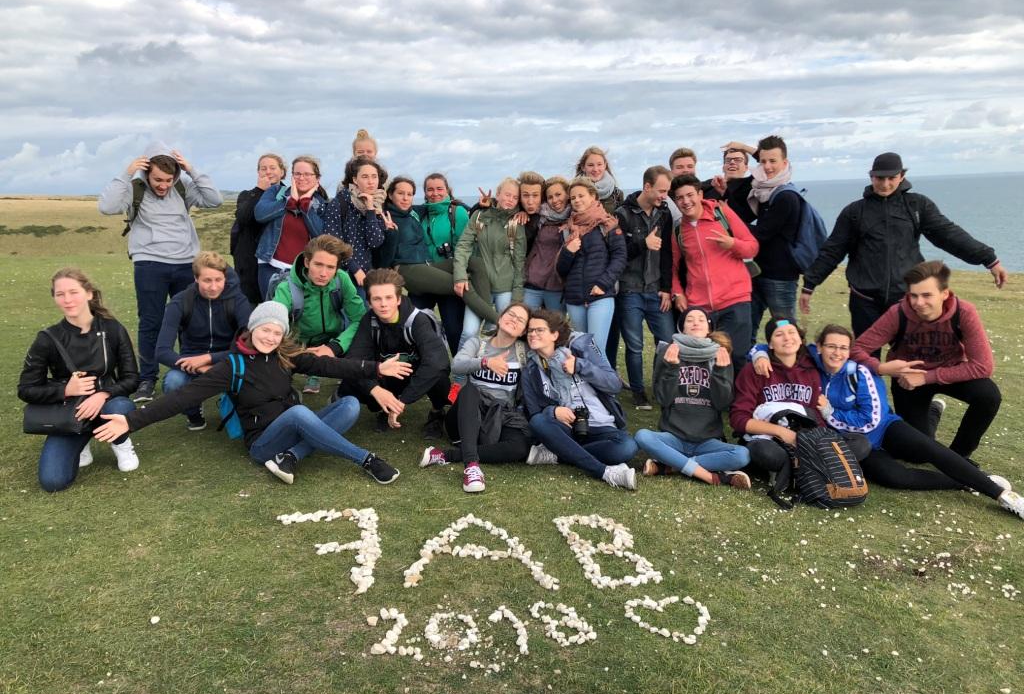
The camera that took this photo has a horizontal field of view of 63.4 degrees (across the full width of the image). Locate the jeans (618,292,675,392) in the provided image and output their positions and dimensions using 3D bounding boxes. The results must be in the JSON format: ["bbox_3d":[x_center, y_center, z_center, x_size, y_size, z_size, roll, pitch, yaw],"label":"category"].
[{"bbox_3d":[0.902,-0.094,5.596,0.400,0.900,0.320,-5,11,-11],"label":"jeans"}]

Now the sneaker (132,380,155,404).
[{"bbox_3d":[-2.421,0.293,5.450,0.105,0.115,0.280,-5,11,-10],"label":"sneaker"}]

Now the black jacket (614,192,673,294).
[{"bbox_3d":[0.889,-0.700,5.600,0.450,0.680,0.310,-7,11,-25],"label":"black jacket"}]

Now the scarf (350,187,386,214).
[{"bbox_3d":[-0.953,-0.979,5.500,0.250,0.200,0.240,-5,11,-14],"label":"scarf"}]

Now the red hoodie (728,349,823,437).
[{"bbox_3d":[1.486,0.282,4.620,0.520,0.520,0.400,1,11,11],"label":"red hoodie"}]

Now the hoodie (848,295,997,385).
[{"bbox_3d":[2.047,-0.037,4.130,0.620,0.500,0.460,4,13,33],"label":"hoodie"}]

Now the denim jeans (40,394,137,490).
[{"bbox_3d":[-2.194,0.477,4.270,0.450,0.450,0.500,-5,11,-17],"label":"denim jeans"}]

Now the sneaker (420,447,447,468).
[{"bbox_3d":[-0.423,0.603,4.520,0.100,0.100,0.255,14,18,31],"label":"sneaker"}]

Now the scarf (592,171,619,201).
[{"bbox_3d":[0.677,-1.194,6.200,0.270,0.220,0.240,-2,11,-6],"label":"scarf"}]

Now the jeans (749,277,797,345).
[{"bbox_3d":[1.626,-0.034,5.170,0.400,0.930,0.320,-10,13,-34],"label":"jeans"}]

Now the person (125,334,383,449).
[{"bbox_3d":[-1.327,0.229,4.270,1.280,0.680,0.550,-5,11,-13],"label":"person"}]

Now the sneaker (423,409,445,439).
[{"bbox_3d":[-0.482,0.482,5.150,0.110,0.130,0.280,1,11,12],"label":"sneaker"}]

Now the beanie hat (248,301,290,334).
[{"bbox_3d":[-1.206,-0.147,4.120,0.200,0.175,0.220,-6,4,-11],"label":"beanie hat"}]

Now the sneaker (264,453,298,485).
[{"bbox_3d":[-1.193,0.626,4.270,0.100,0.110,0.265,38,-4,-43],"label":"sneaker"}]

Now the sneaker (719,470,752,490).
[{"bbox_3d":[1.071,0.635,3.970,0.095,0.090,0.240,-8,11,-43],"label":"sneaker"}]

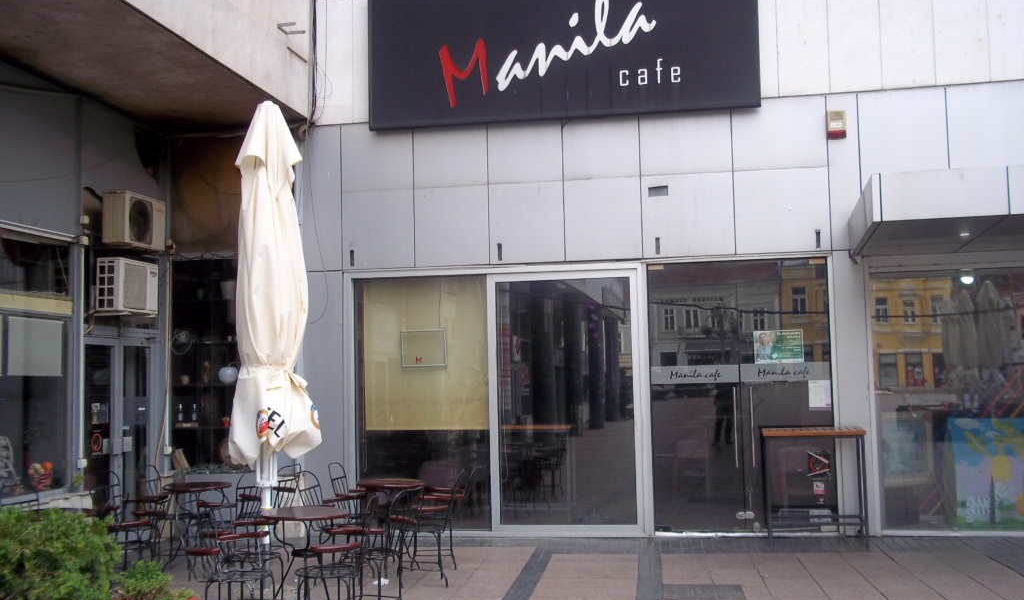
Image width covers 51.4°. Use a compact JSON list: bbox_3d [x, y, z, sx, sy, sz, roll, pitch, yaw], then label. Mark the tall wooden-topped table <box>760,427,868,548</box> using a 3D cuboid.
[{"bbox_3d":[2.821,1.750,9.942,0.910,1.045,0.520,-2,-4,10],"label":"tall wooden-topped table"}]

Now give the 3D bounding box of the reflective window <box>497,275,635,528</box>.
[{"bbox_3d":[0.558,1.019,10.811,1.584,2.689,0.090,-2,-4,10],"label":"reflective window"}]

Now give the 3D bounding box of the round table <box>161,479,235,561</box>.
[{"bbox_3d":[-2.656,1.945,8.992,0.595,0.750,0.595,-1,-4,0],"label":"round table"}]

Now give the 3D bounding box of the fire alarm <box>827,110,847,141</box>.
[{"bbox_3d":[3.204,-1.725,10.473,0.185,0.280,0.080,-2,-4,10],"label":"fire alarm"}]

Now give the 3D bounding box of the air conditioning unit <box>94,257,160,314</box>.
[{"bbox_3d":[-3.774,-0.121,10.464,0.260,0.510,0.790,-2,-4,7],"label":"air conditioning unit"}]

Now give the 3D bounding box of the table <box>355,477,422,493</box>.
[{"bbox_3d":[-1.011,1.911,8.894,0.610,0.750,0.610,-2,-4,7],"label":"table"}]

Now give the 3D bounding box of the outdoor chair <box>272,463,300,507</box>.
[{"bbox_3d":[-2.192,1.907,9.514,0.520,0.900,0.560,-3,-4,19],"label":"outdoor chair"}]

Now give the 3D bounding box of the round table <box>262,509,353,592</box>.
[{"bbox_3d":[-1.367,1.779,7.036,0.595,0.750,0.595,-1,-4,0],"label":"round table"}]

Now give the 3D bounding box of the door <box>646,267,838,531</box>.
[{"bbox_3d":[2.259,0.940,10.547,1.802,2.712,0.080,-2,-4,10],"label":"door"}]

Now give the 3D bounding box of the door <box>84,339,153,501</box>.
[{"bbox_3d":[-3.882,1.398,10.554,0.070,1.960,1.380,-2,-4,7],"label":"door"}]

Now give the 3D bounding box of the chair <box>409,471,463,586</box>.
[{"bbox_3d":[-0.626,1.799,8.494,0.530,0.885,0.500,-1,-4,2],"label":"chair"}]

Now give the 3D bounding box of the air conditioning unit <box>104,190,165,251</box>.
[{"bbox_3d":[-3.773,-0.769,10.646,0.260,0.520,0.810,-2,-4,7],"label":"air conditioning unit"}]

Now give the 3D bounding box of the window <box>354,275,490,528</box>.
[{"bbox_3d":[-0.940,1.056,11.082,1.461,2.653,0.090,-2,-4,10],"label":"window"}]

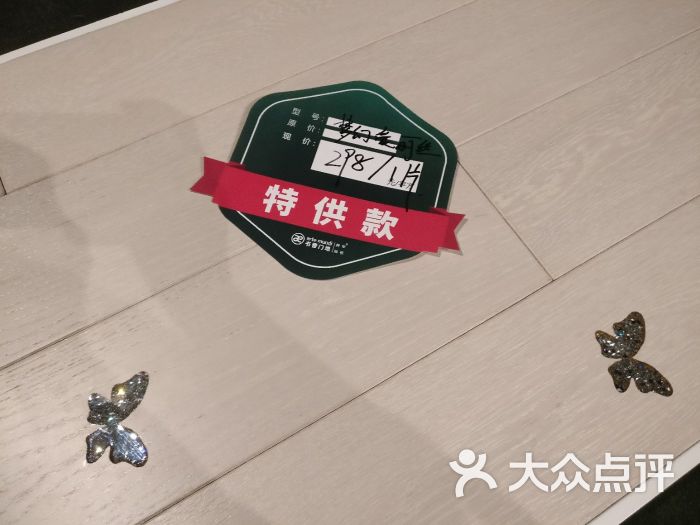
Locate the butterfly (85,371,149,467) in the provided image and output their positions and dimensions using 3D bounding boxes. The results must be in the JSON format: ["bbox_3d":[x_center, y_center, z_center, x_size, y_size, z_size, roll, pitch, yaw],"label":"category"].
[{"bbox_3d":[-0.201,0.135,0.488,0.052,0.005,0.082,-6,65,-5],"label":"butterfly"}]

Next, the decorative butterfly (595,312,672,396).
[{"bbox_3d":[0.264,0.087,0.530,0.054,0.005,0.083,-7,65,-6],"label":"decorative butterfly"}]

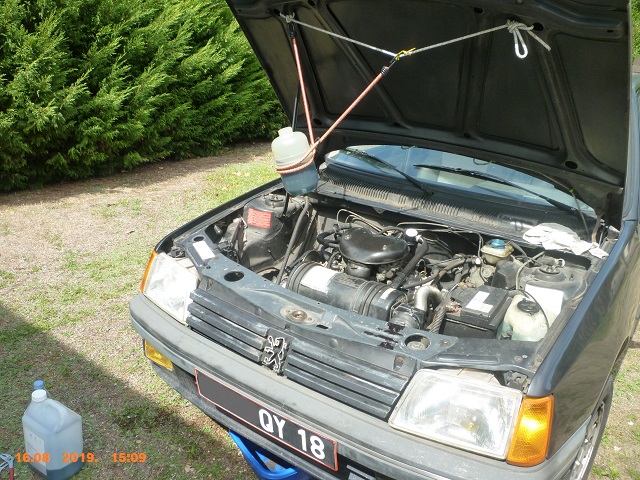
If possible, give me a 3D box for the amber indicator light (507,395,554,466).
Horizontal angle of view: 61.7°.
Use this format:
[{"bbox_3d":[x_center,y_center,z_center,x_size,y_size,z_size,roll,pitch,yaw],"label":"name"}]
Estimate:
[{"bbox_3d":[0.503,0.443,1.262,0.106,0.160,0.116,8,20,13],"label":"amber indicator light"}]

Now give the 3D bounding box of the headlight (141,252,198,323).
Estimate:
[{"bbox_3d":[-0.506,0.154,1.858,0.308,0.150,0.121,20,26,38],"label":"headlight"}]

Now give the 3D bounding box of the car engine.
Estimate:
[{"bbox_3d":[0.223,0.150,1.903,1.100,0.360,0.650,16,24,32],"label":"car engine"}]

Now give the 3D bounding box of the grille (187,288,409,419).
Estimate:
[{"bbox_3d":[-0.111,0.310,1.545,0.765,0.135,0.080,16,24,32],"label":"grille"}]

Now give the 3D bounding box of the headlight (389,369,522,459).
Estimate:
[{"bbox_3d":[0.338,0.403,1.318,0.287,0.150,0.121,13,22,25],"label":"headlight"}]

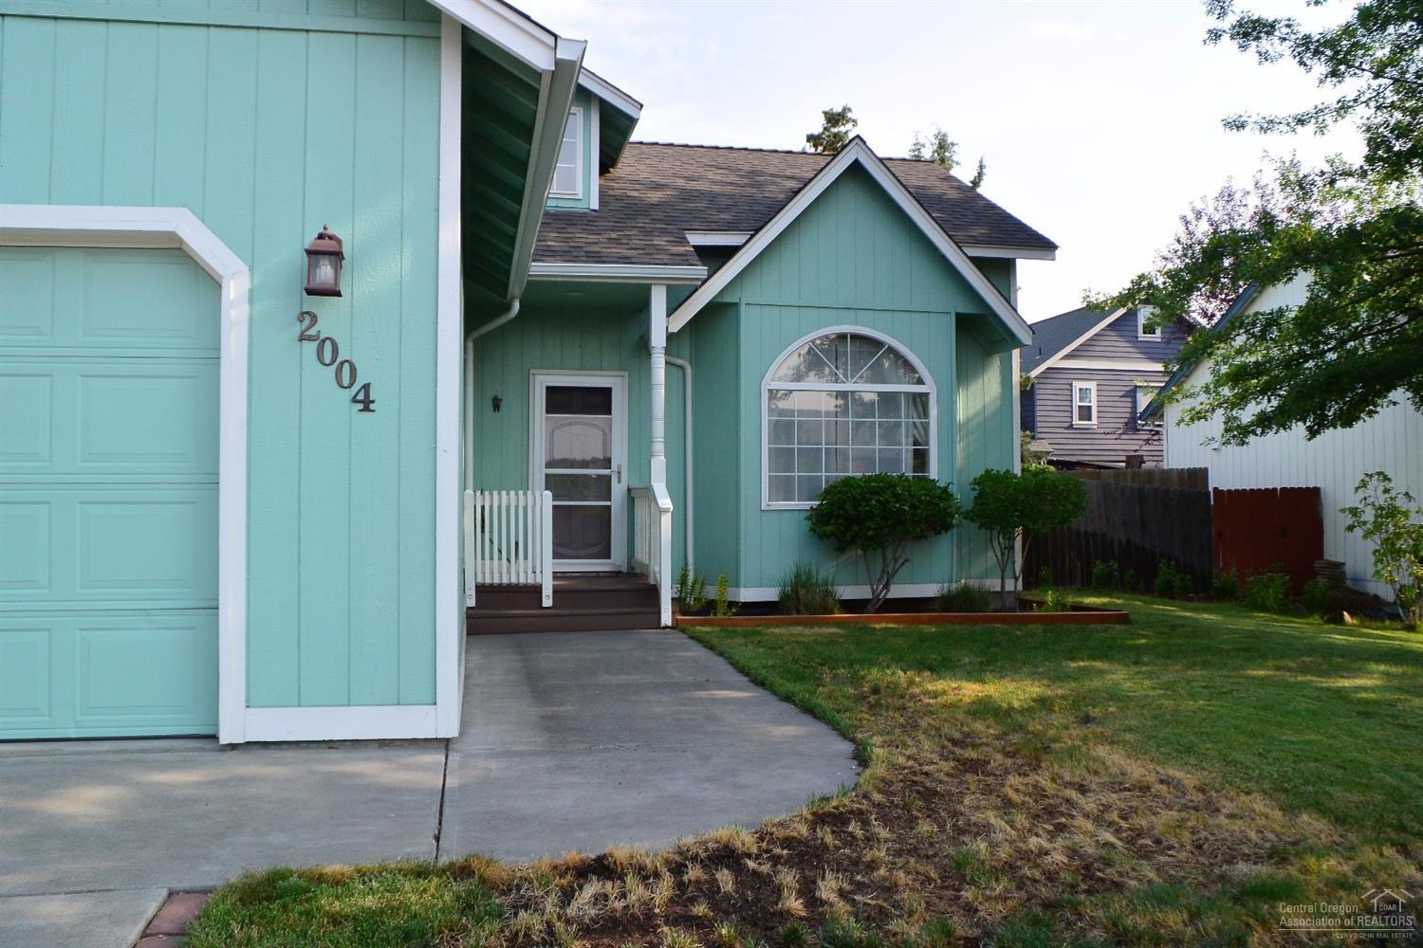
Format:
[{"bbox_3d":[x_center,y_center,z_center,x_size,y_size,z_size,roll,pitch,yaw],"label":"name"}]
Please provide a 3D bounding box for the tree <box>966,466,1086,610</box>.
[{"bbox_3d":[3.090,0.624,10.500,1.120,1.440,1.080,0,-1,-13],"label":"tree"}]

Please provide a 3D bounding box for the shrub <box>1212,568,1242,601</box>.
[{"bbox_3d":[7.637,1.630,15.800,0.430,0.480,0.420,0,-1,-13],"label":"shrub"}]

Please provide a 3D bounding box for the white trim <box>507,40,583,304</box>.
[{"bbox_3d":[-1.144,-1.693,6.873,0.160,0.140,5.100,0,-1,-13],"label":"white trim"}]

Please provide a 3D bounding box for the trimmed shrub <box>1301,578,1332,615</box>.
[{"bbox_3d":[8.452,1.708,14.900,0.440,0.490,0.430,0,-1,-13],"label":"trimmed shrub"}]

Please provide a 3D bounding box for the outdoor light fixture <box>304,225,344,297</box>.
[{"bbox_3d":[-1.567,-0.865,4.322,0.150,0.287,0.190,0,-1,-13],"label":"outdoor light fixture"}]

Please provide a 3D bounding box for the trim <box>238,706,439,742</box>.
[{"bbox_3d":[-1.528,1.028,4.393,0.760,0.142,0.025,0,-1,-13],"label":"trim"}]

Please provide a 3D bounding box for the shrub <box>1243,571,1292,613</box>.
[{"bbox_3d":[7.917,1.663,15.200,0.660,0.580,0.620,0,-1,-13],"label":"shrub"}]

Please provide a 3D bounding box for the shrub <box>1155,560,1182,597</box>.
[{"bbox_3d":[6.722,1.546,15.700,0.400,0.530,0.400,0,-1,-13],"label":"shrub"}]

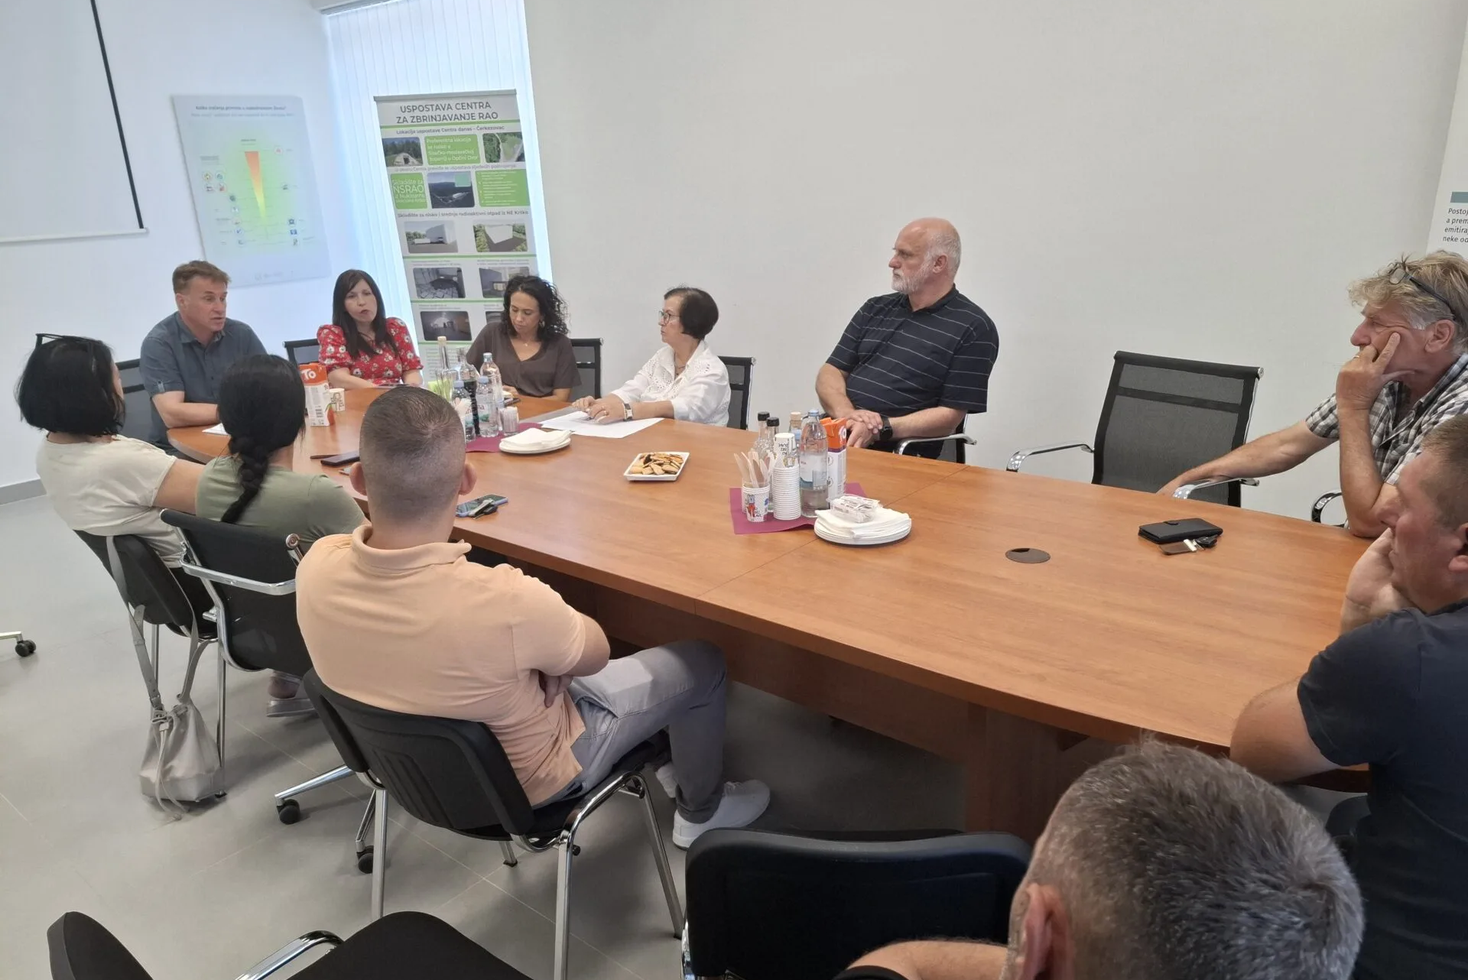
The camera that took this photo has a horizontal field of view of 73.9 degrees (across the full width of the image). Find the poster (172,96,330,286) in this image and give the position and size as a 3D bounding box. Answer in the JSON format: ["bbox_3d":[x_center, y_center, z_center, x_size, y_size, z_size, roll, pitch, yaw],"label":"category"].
[{"bbox_3d":[-3.155,-1.967,6.457,0.020,1.180,0.840,12,23,37],"label":"poster"}]

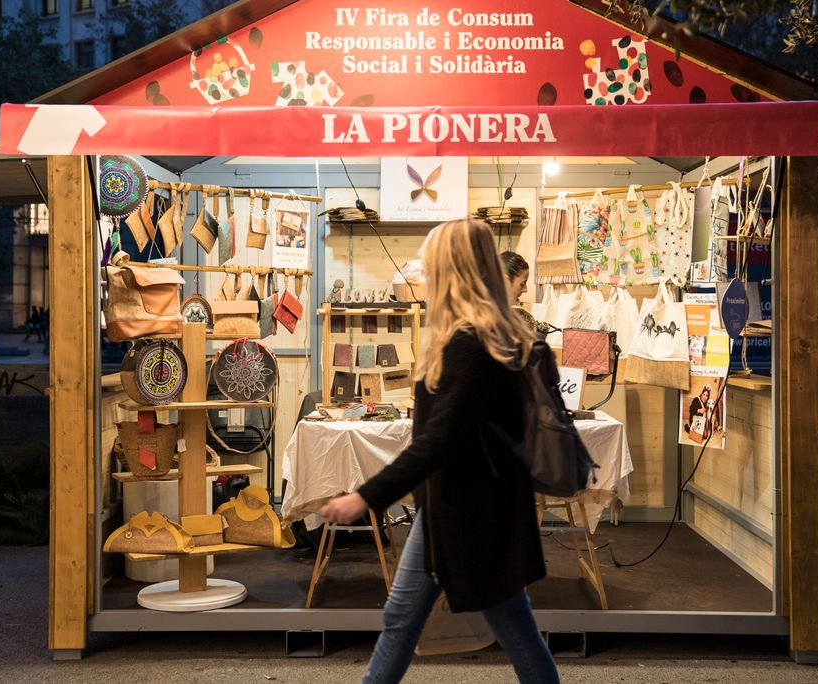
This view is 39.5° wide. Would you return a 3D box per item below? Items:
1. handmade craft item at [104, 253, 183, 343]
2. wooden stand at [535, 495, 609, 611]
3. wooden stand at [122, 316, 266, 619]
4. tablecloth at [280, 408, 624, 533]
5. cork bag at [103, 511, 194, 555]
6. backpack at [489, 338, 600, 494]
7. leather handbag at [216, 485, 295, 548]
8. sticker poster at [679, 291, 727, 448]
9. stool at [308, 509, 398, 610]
[{"bbox_3d":[-1.065,-0.175,4.600,0.310,0.340,0.140,0,0,-24],"label":"handmade craft item"},{"bbox_3d":[0.610,0.700,4.810,0.370,0.710,0.660,0,0,2],"label":"wooden stand"},{"bbox_3d":[-0.890,0.490,4.690,0.630,1.135,0.430,0,0,-25],"label":"wooden stand"},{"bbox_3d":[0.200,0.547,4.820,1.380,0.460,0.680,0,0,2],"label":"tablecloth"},{"bbox_3d":[-1.066,0.772,4.640,0.345,0.170,0.120,0,0,0],"label":"cork bag"},{"bbox_3d":[0.438,0.226,3.380,0.190,0.430,0.270,-6,0,16],"label":"backpack"},{"bbox_3d":[-0.645,0.736,4.820,0.335,0.255,0.130,0,0,28],"label":"leather handbag"},{"bbox_3d":[1.495,0.143,5.810,0.020,0.780,0.350,0,0,-30],"label":"sticker poster"},{"bbox_3d":[-0.215,0.700,4.830,0.370,0.710,0.660,0,0,2],"label":"stool"}]

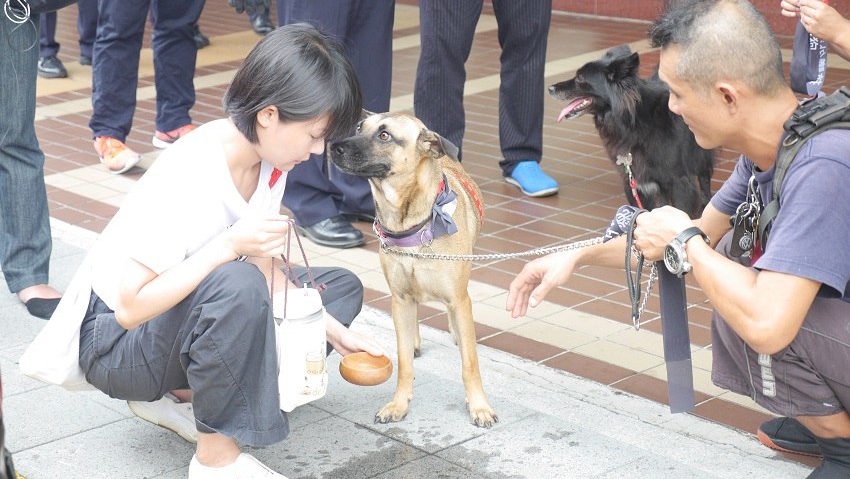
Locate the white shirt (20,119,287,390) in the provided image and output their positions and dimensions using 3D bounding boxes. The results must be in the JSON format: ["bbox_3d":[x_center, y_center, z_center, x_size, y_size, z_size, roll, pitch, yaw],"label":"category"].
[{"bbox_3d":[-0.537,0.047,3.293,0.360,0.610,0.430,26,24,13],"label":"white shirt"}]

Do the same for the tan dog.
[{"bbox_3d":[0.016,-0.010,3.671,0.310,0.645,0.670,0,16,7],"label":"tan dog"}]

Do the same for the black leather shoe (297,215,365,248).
[{"bbox_3d":[-0.272,-0.070,4.885,0.108,0.110,0.282,-16,21,-40],"label":"black leather shoe"}]

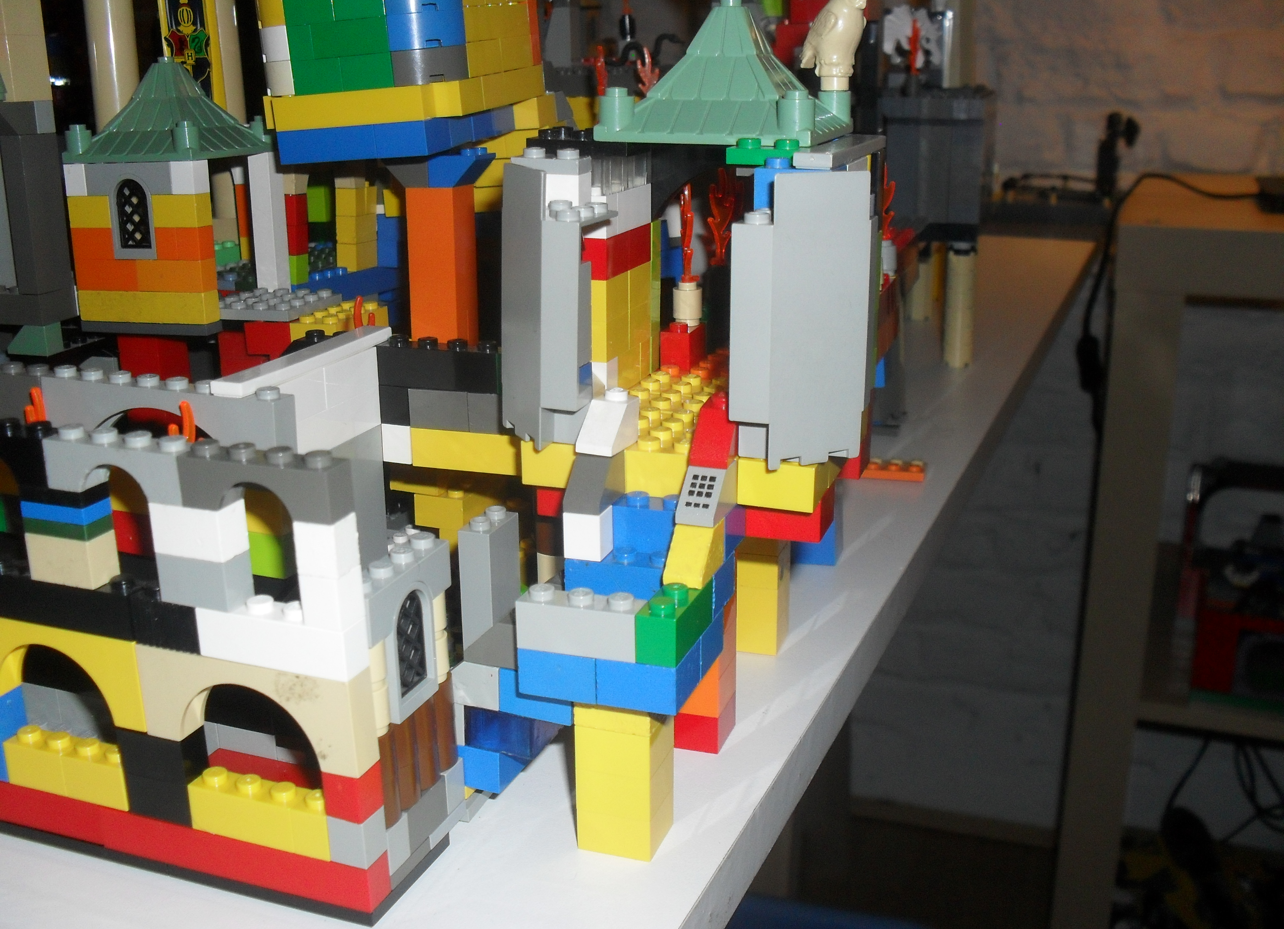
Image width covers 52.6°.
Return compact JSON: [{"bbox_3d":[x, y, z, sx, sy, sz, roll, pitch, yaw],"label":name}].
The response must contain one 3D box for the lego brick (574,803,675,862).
[{"bbox_3d":[-0.003,0.075,0.279,0.016,0.010,0.016,5,16,18],"label":"lego brick"}]

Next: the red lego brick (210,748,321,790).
[{"bbox_3d":[-0.077,0.067,0.286,0.032,0.011,0.008,6,18,21],"label":"red lego brick"}]

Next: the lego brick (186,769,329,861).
[{"bbox_3d":[-0.072,0.066,0.249,0.032,0.011,0.008,6,17,20],"label":"lego brick"}]

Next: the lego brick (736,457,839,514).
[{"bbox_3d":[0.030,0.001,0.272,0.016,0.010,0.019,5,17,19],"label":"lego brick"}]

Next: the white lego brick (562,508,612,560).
[{"bbox_3d":[-0.011,0.014,0.271,0.008,0.011,0.008,5,17,19],"label":"white lego brick"}]

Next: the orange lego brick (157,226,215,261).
[{"bbox_3d":[-0.140,-0.068,0.398,0.016,0.011,0.008,4,14,20],"label":"orange lego brick"}]

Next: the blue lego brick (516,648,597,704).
[{"bbox_3d":[-0.014,0.038,0.257,0.016,0.011,0.016,4,17,18],"label":"blue lego brick"}]

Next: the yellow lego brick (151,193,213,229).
[{"bbox_3d":[-0.137,-0.076,0.387,0.016,0.010,0.008,5,17,18],"label":"yellow lego brick"}]

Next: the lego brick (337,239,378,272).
[{"bbox_3d":[-0.101,-0.074,0.462,0.008,0.010,0.016,4,16,14],"label":"lego brick"}]

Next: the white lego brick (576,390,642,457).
[{"bbox_3d":[-0.007,-0.009,0.275,0.008,0.011,0.016,5,17,19],"label":"white lego brick"}]

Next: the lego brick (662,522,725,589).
[{"bbox_3d":[0.010,0.017,0.260,0.008,0.011,0.016,5,17,19],"label":"lego brick"}]

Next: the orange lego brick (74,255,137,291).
[{"bbox_3d":[-0.163,-0.059,0.401,0.024,0.010,0.008,5,17,18],"label":"orange lego brick"}]

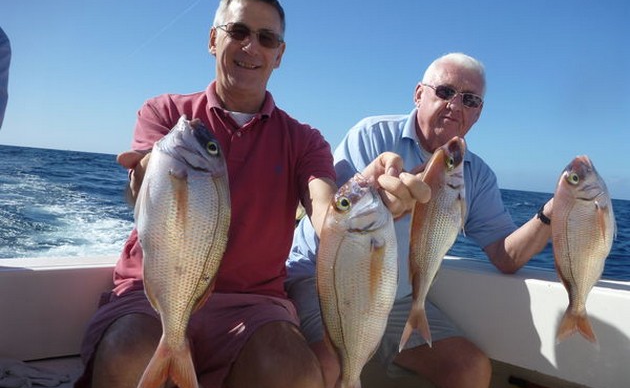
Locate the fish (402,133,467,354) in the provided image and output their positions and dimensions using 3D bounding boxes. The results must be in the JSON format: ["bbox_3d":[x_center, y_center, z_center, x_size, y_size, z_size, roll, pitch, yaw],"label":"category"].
[{"bbox_3d":[0.192,0.080,0.830,0.112,0.357,0.055,11,1,-30],"label":"fish"}]

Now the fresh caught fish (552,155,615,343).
[{"bbox_3d":[0.495,0.101,0.940,0.112,0.345,0.054,2,2,13],"label":"fresh caught fish"}]

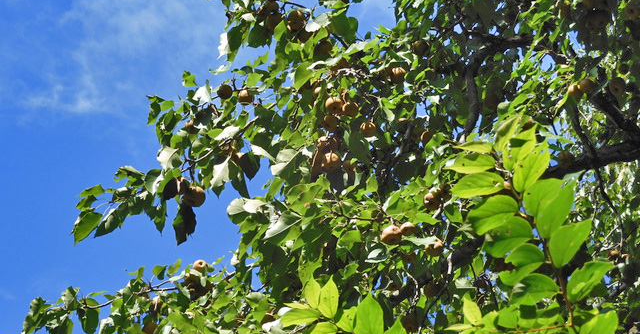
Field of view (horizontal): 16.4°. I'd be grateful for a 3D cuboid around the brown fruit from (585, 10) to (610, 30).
[{"bbox_3d":[0.851,-0.451,6.800,0.074,0.061,0.067,0,-30,0],"label":"brown fruit"}]

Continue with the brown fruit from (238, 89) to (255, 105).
[{"bbox_3d":[-0.209,-0.197,6.300,0.045,0.043,0.045,1,-25,-2],"label":"brown fruit"}]

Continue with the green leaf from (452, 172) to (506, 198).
[{"bbox_3d":[0.266,0.029,3.700,0.090,0.014,0.047,-3,-53,3],"label":"green leaf"}]

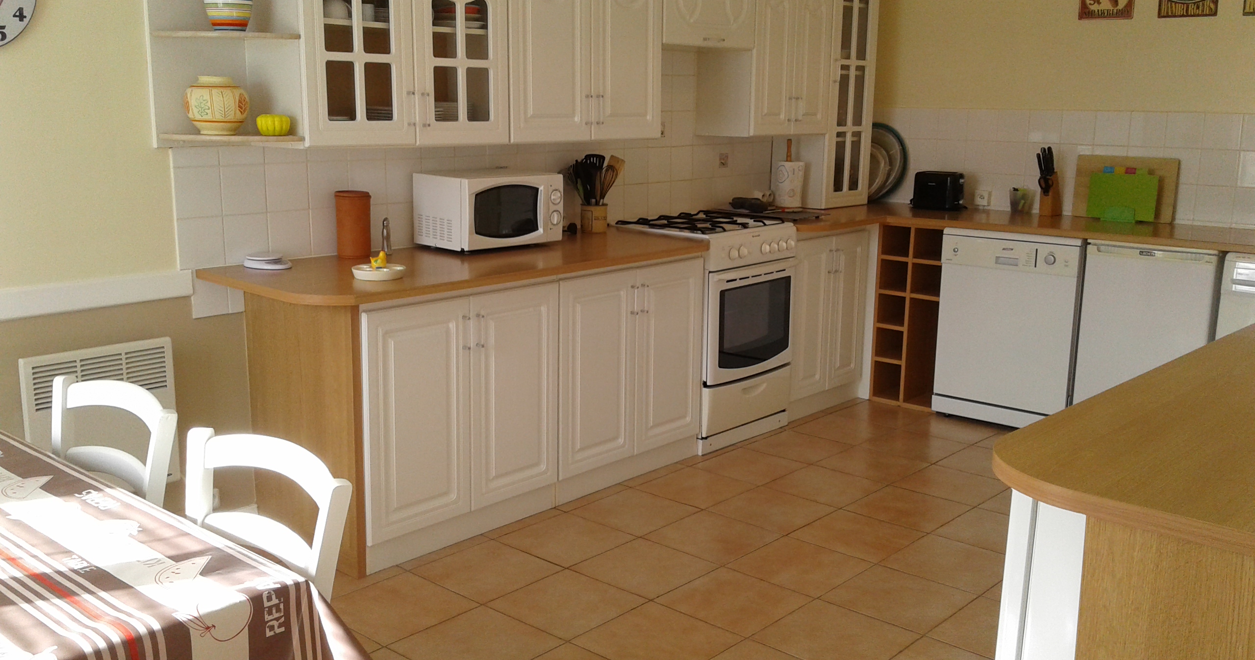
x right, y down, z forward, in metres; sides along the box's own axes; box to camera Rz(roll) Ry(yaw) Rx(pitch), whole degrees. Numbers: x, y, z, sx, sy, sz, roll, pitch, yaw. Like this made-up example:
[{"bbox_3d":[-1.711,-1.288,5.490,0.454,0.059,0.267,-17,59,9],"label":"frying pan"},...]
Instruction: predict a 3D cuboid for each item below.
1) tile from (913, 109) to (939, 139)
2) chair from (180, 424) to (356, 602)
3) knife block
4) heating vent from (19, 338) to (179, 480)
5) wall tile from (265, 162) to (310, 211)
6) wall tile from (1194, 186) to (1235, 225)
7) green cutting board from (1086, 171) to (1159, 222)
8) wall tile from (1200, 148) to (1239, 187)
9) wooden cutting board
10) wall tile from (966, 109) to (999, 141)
[{"bbox_3d":[1.550,-1.069,5.452,0.150,0.155,0.010,10,15,42],"label":"tile"},{"bbox_3d":[-0.709,0.637,1.571,0.430,0.850,0.450,10,15,42],"label":"chair"},{"bbox_3d":[2.053,-0.653,5.048,0.105,0.198,0.069,-9,16,-38],"label":"knife block"},{"bbox_3d":[-1.572,0.275,3.148,0.075,0.453,0.419,10,15,42],"label":"heating vent"},{"bbox_3d":[-1.103,-0.464,3.413,0.010,0.155,0.149,11,15,43],"label":"wall tile"},{"bbox_3d":[2.546,-0.549,4.542,0.151,0.151,0.010,11,16,42],"label":"wall tile"},{"bbox_3d":[2.200,-0.590,4.663,0.290,0.205,0.020,11,16,42],"label":"green cutting board"},{"bbox_3d":[2.570,-0.703,4.557,0.155,0.155,0.010,10,15,42],"label":"wall tile"},{"bbox_3d":[2.319,-0.658,4.894,0.430,0.292,0.020,11,4,38],"label":"wooden cutting board"},{"bbox_3d":[1.776,-1.025,5.246,0.155,0.155,0.010,10,15,42],"label":"wall tile"}]

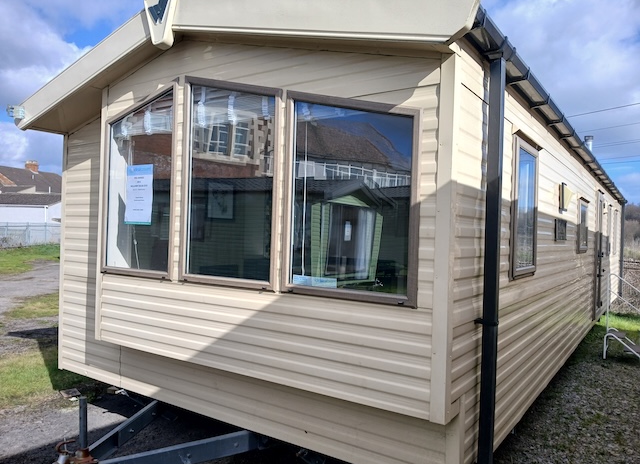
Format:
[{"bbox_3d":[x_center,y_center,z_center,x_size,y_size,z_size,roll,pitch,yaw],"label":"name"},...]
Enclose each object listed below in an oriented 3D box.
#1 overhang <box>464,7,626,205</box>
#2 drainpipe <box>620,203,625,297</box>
[{"bbox_3d":[3.854,-0.779,6.601,0.125,0.146,11.049,1,-1,35],"label":"overhang"},{"bbox_3d":[6.794,0.400,10.800,0.067,2.100,0.067,1,-1,35],"label":"drainpipe"}]

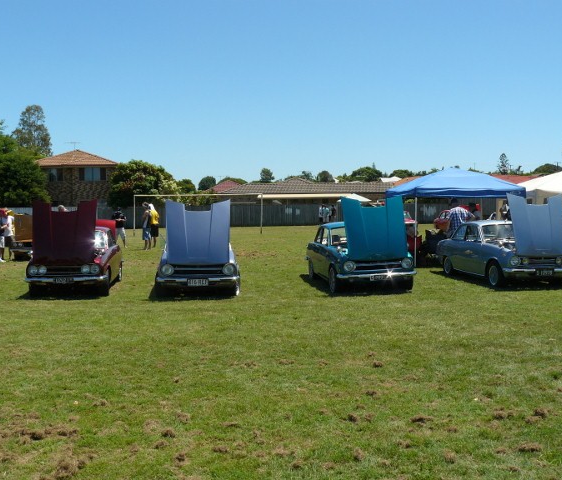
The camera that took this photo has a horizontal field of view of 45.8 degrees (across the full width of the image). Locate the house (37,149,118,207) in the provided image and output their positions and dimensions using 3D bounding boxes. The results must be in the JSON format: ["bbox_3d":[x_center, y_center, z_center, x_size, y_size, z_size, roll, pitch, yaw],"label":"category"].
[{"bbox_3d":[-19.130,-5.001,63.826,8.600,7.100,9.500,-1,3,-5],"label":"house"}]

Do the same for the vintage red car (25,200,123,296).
[{"bbox_3d":[-4.371,0.124,14.375,1.500,1.730,4.020,-1,3,-9],"label":"vintage red car"}]

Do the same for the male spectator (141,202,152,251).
[{"bbox_3d":[-5.075,-0.516,25.103,0.350,1.770,0.450,1,3,28],"label":"male spectator"}]

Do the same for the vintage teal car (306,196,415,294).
[{"bbox_3d":[1.567,0.062,14.099,1.500,1.730,4.020,-1,3,-6],"label":"vintage teal car"}]

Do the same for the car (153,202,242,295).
[{"bbox_3d":[-1.716,0.119,13.767,1.500,1.730,4.020,-1,3,-6],"label":"car"}]

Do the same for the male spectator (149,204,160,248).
[{"bbox_3d":[-4.990,-0.566,26.302,0.350,1.750,0.460,2,4,37],"label":"male spectator"}]

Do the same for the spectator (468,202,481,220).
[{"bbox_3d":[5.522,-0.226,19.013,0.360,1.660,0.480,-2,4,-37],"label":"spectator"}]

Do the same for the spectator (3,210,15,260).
[{"bbox_3d":[-8.689,-0.228,21.289,0.520,1.710,0.380,1,3,24],"label":"spectator"}]

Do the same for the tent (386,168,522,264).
[{"bbox_3d":[5.016,-0.719,19.822,3.050,2.750,3.050,0,3,-6],"label":"tent"}]

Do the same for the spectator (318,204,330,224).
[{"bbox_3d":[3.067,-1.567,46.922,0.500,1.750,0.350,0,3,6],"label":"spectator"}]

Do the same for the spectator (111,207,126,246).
[{"bbox_3d":[-6.622,-0.523,27.174,0.550,1.700,0.400,-1,3,-12],"label":"spectator"}]

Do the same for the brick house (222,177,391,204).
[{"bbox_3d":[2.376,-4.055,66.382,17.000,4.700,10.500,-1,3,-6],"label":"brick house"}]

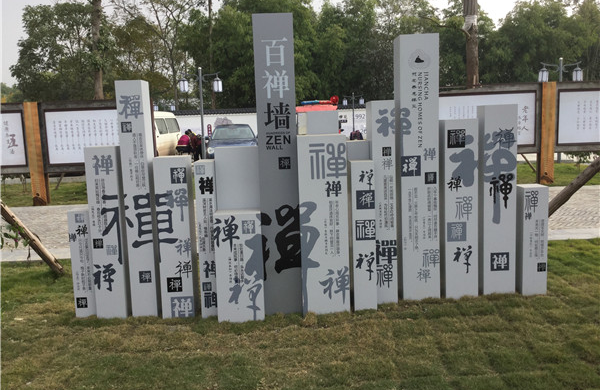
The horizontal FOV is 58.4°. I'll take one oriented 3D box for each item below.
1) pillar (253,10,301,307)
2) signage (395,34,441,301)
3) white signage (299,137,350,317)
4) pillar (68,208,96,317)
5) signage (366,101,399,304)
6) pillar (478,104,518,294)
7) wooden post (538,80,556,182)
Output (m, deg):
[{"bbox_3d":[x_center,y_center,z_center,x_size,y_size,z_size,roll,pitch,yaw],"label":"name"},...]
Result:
[{"bbox_3d":[-0.174,-0.205,4.285,0.302,2.345,0.240,-2,8,-3],"label":"pillar"},{"bbox_3d":[0.987,-0.209,4.505,0.308,2.165,0.235,-2,7,-1],"label":"signage"},{"bbox_3d":[0.186,0.232,4.282,0.378,1.396,0.225,-2,7,-1],"label":"white signage"},{"bbox_3d":[-1.781,0.564,4.452,0.170,0.892,0.180,-2,8,-3],"label":"pillar"},{"bbox_3d":[0.689,0.064,4.459,0.180,1.653,0.250,-2,7,-1],"label":"signage"},{"bbox_3d":[1.671,0.055,4.566,0.279,1.624,0.160,-2,8,-3],"label":"pillar"},{"bbox_3d":[5.412,-1.352,11.809,0.290,2.192,0.200,-2,8,-3],"label":"wooden post"}]

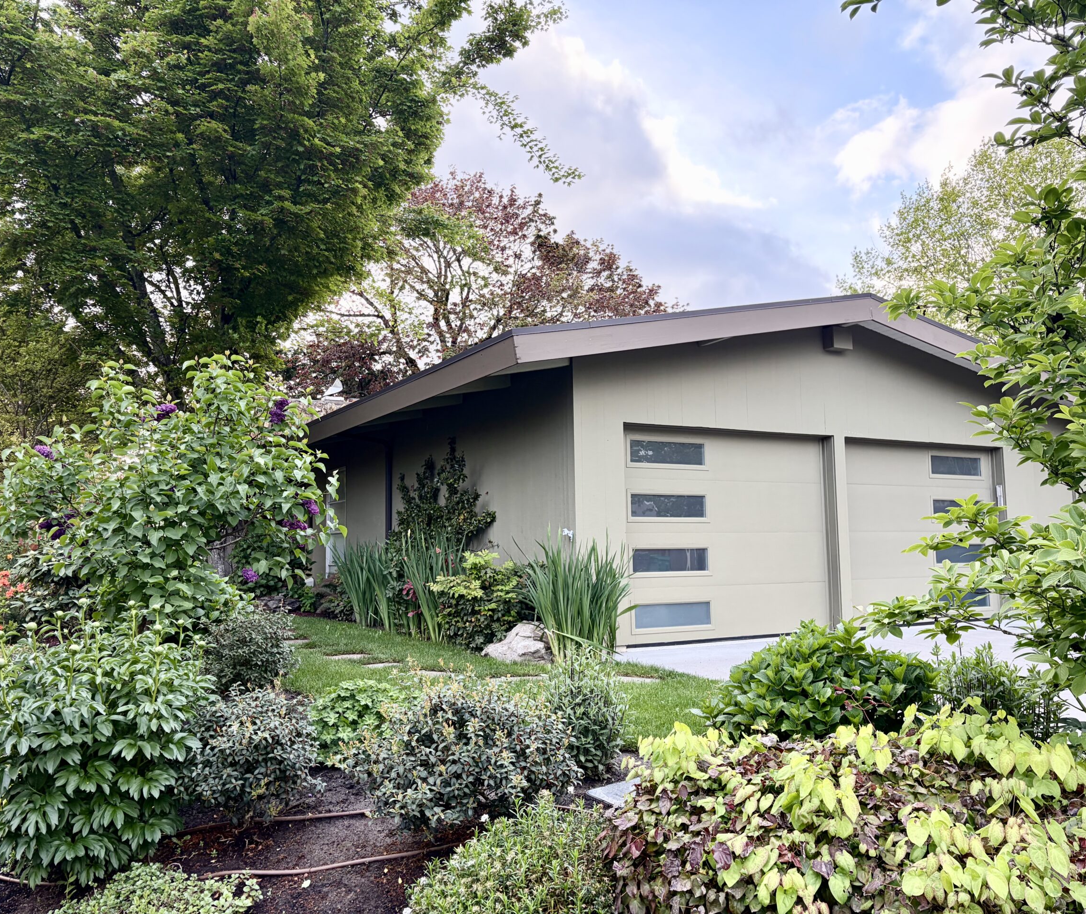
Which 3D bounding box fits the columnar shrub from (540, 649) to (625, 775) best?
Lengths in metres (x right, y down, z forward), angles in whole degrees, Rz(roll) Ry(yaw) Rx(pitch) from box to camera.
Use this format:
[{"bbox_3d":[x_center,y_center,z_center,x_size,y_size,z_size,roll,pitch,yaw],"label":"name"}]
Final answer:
[{"bbox_3d":[0.195,1.196,4.300,0.410,0.615,0.410,-1,-6,0],"label":"columnar shrub"}]

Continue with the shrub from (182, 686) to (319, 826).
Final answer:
[{"bbox_3d":[-1.176,1.214,3.700,0.540,0.560,0.520,-1,-6,0],"label":"shrub"}]

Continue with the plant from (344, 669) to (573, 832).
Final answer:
[{"bbox_3d":[-0.332,1.171,3.650,0.930,0.610,0.750,-1,-6,0],"label":"plant"}]

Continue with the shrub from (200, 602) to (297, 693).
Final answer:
[{"bbox_3d":[-2.022,1.354,6.300,0.660,0.705,0.630,-1,-6,0],"label":"shrub"}]

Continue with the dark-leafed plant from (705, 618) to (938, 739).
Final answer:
[{"bbox_3d":[1.445,1.182,4.800,1.210,0.645,1.050,-1,-6,0],"label":"dark-leafed plant"}]

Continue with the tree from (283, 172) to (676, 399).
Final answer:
[{"bbox_3d":[-1.782,-1.934,23.000,10.400,10.300,9.500,-1,-6,0],"label":"tree"}]

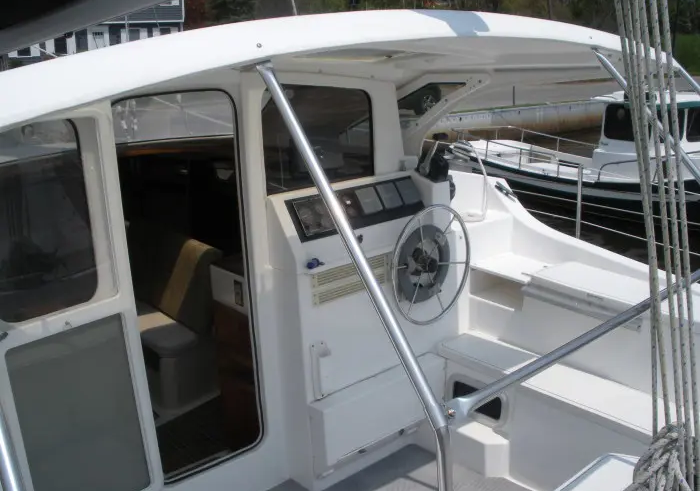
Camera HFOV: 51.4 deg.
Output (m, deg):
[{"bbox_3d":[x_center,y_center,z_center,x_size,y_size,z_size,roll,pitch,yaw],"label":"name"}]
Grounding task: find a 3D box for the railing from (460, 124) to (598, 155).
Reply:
[{"bbox_3d":[3.341,-1.856,13.308,1.000,0.470,2.400,-14,19,-37],"label":"railing"}]

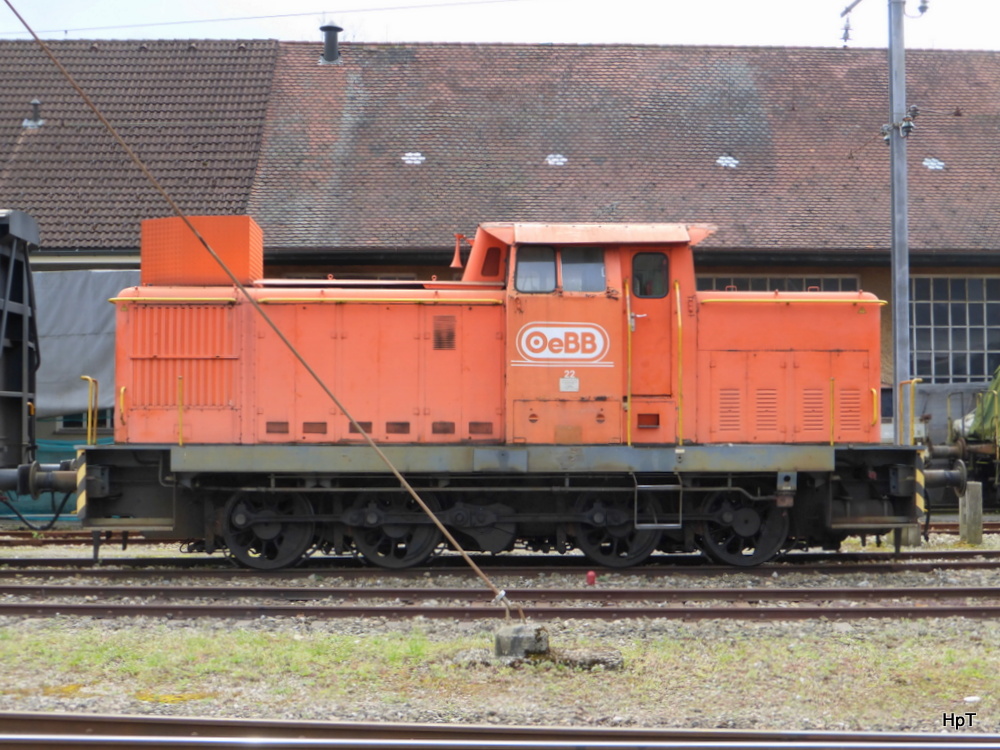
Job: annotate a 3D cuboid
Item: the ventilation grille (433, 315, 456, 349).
[{"bbox_3d":[-0.646,-0.482,15.466,0.267,0.408,0.030,0,-2,-3],"label":"ventilation grille"}]

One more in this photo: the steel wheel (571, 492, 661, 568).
[{"bbox_3d":[1.394,1.726,15.644,1.090,1.090,0.160,0,-2,-3],"label":"steel wheel"}]

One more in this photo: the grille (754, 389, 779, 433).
[{"bbox_3d":[3.131,0.414,15.618,0.255,0.499,0.030,0,-2,-3],"label":"grille"}]

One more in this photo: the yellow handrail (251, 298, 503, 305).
[{"bbox_3d":[-1.369,-0.853,15.359,2.816,0.055,0.140,0,-2,-3],"label":"yellow handrail"}]

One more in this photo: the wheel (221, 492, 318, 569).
[{"bbox_3d":[-2.718,1.757,15.622,1.120,1.120,0.160,0,-2,-2],"label":"wheel"}]

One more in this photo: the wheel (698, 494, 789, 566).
[{"bbox_3d":[2.892,1.725,15.716,1.090,1.090,0.160,0,-2,-3],"label":"wheel"}]

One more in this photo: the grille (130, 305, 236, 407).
[{"bbox_3d":[-3.664,-0.217,15.408,1.232,1.190,0.060,0,-2,-2],"label":"grille"}]

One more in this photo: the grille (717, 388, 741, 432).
[{"bbox_3d":[2.691,0.414,15.604,0.268,0.511,0.030,0,-2,-2],"label":"grille"}]

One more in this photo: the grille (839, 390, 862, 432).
[{"bbox_3d":[4.121,0.415,15.649,0.273,0.512,0.030,0,-2,-2],"label":"grille"}]

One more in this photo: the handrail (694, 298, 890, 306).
[{"bbox_3d":[3.434,-0.854,15.591,2.210,0.055,0.140,0,-2,-3],"label":"handrail"}]

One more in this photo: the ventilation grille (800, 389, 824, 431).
[{"bbox_3d":[3.683,0.415,15.635,0.273,0.512,0.030,0,-2,-2],"label":"ventilation grille"}]

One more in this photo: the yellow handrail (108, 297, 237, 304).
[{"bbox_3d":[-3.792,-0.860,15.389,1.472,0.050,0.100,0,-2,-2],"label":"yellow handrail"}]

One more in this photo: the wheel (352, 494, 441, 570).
[{"bbox_3d":[-1.203,1.728,15.518,1.090,1.090,0.160,0,-2,-3],"label":"wheel"}]

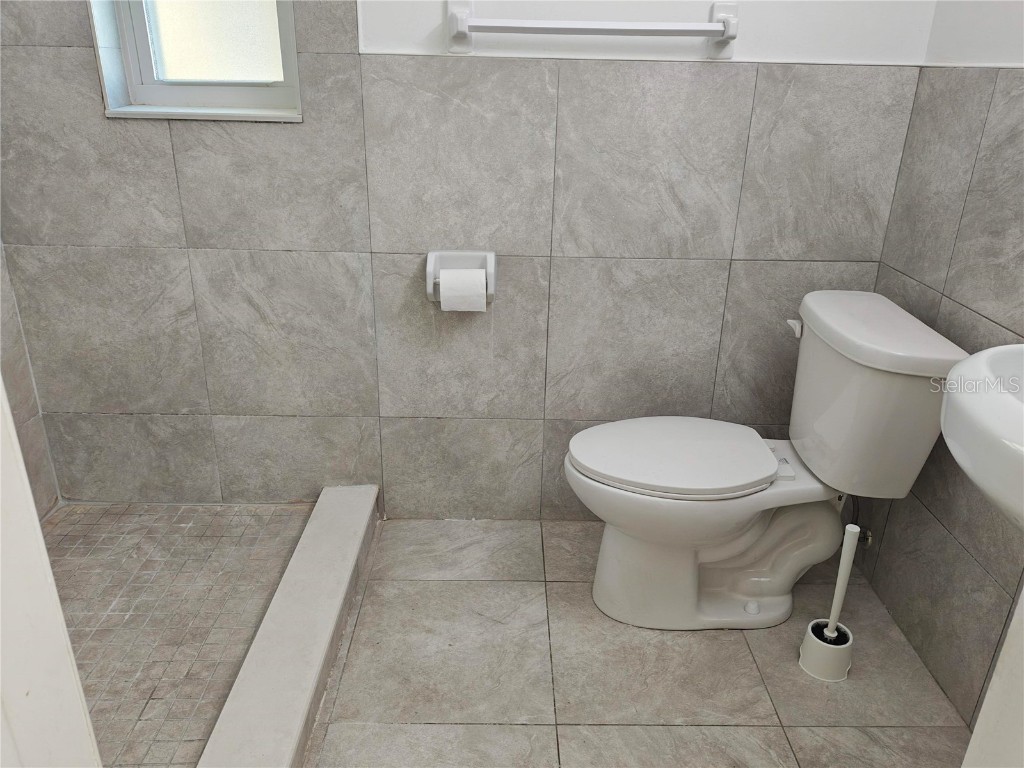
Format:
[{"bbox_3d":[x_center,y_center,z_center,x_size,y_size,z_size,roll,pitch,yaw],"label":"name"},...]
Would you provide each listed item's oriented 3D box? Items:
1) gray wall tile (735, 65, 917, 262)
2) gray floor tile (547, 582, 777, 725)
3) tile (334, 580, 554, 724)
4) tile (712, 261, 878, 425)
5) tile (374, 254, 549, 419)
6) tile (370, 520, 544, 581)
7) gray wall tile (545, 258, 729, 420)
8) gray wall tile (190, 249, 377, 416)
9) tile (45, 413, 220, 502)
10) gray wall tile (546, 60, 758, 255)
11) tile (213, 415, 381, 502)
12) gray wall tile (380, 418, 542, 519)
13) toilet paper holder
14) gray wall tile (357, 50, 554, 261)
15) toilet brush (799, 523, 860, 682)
[{"bbox_3d":[0.744,-0.520,1.778,0.375,0.451,0.012,1,23,-1],"label":"gray wall tile"},{"bbox_3d":[0.317,0.606,1.700,0.455,0.012,0.453,1,23,-1],"label":"gray floor tile"},{"bbox_3d":[-0.138,0.599,1.693,0.455,0.012,0.453,1,23,-1],"label":"tile"},{"bbox_3d":[0.739,-0.104,1.967,0.377,0.455,0.012,1,23,-1],"label":"tile"},{"bbox_3d":[-0.131,-0.117,1.939,0.452,0.454,0.012,1,23,-1],"label":"tile"},{"bbox_3d":[-0.141,0.457,2.033,0.455,0.012,0.283,1,23,-1],"label":"tile"},{"bbox_3d":[0.321,-0.109,1.947,0.452,0.454,0.012,1,23,-1],"label":"gray wall tile"},{"bbox_3d":[-0.586,-0.124,1.945,0.455,0.455,0.012,1,23,-1],"label":"gray wall tile"},{"bbox_3d":[-1.049,0.208,2.066,0.465,0.282,0.012,1,23,-1],"label":"tile"},{"bbox_3d":[0.330,-0.526,1.771,0.452,0.451,0.012,1,23,-1],"label":"gray wall tile"},{"bbox_3d":[-0.594,0.214,2.087,0.455,0.279,0.012,1,23,-1],"label":"tile"},{"bbox_3d":[-0.140,0.243,2.090,0.452,0.327,0.012,1,23,-1],"label":"gray wall tile"},{"bbox_3d":[-0.129,-0.257,1.847,0.171,0.133,0.075,1,23,-1],"label":"toilet paper holder"},{"bbox_3d":[-0.122,-0.533,1.764,0.452,0.451,0.012,1,23,-1],"label":"gray wall tile"},{"bbox_3d":[0.700,0.455,1.581,0.108,0.366,0.108,1,23,-1],"label":"toilet brush"}]

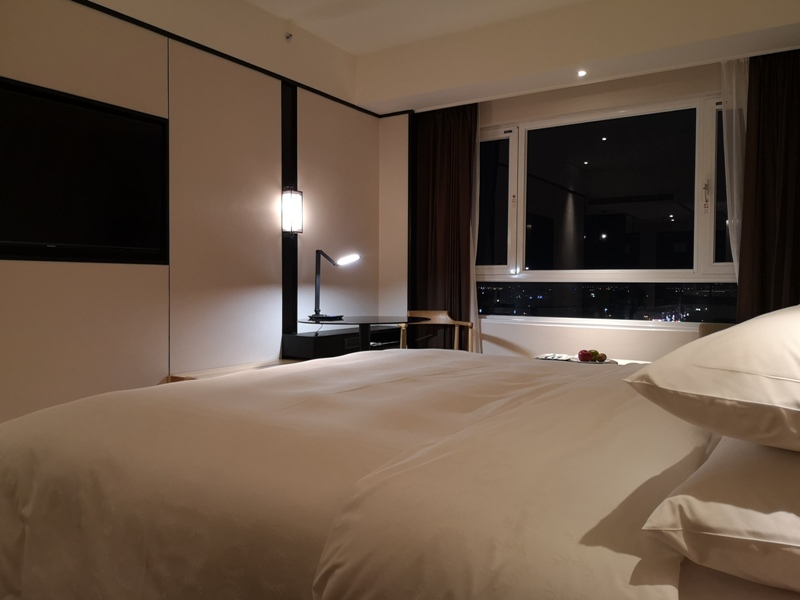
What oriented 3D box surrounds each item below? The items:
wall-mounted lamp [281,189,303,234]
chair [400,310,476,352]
[{"bbox_3d":[-0.674,-0.557,3.931,0.085,0.288,0.105,1,2,33],"label":"wall-mounted lamp"},{"bbox_3d":[0.226,0.476,4.395,0.530,0.777,0.510,0,2,-4],"label":"chair"}]

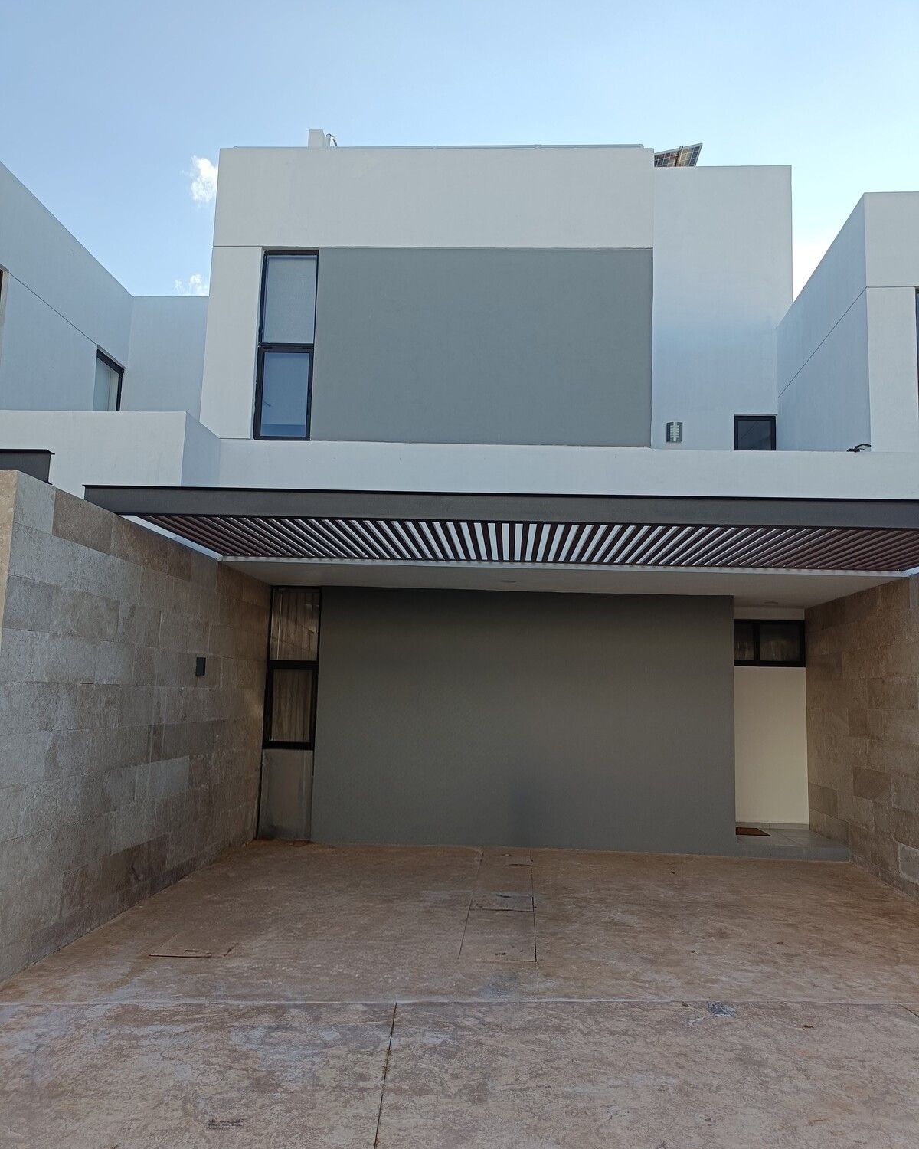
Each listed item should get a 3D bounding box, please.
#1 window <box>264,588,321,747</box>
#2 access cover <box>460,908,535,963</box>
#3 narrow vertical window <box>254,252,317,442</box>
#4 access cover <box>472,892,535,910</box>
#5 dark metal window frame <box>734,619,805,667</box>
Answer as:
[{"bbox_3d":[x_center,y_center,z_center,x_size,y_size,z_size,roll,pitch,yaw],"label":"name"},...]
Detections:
[{"bbox_3d":[-1.883,1.052,9.983,0.590,1.810,0.080,1,-8,5],"label":"window"},{"bbox_3d":[0.284,2.546,6.231,0.500,0.040,1.270,1,-8,5],"label":"access cover"},{"bbox_3d":[-1.725,-2.289,8.825,0.575,1.970,0.080,1,-8,5],"label":"narrow vertical window"},{"bbox_3d":[0.344,2.652,7.093,0.500,0.040,0.500,1,-8,5],"label":"access cover"},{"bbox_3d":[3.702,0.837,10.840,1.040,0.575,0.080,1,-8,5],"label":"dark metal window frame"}]

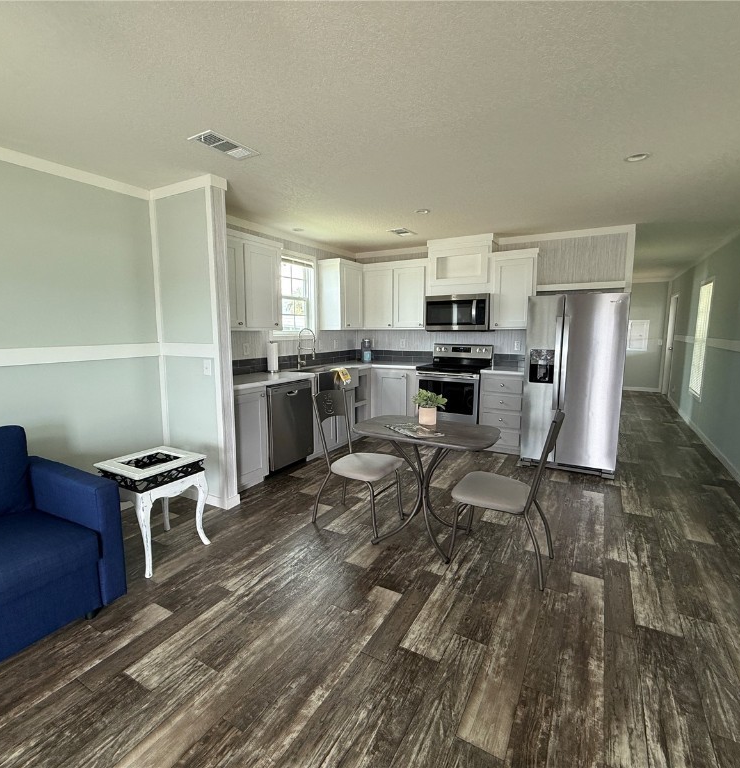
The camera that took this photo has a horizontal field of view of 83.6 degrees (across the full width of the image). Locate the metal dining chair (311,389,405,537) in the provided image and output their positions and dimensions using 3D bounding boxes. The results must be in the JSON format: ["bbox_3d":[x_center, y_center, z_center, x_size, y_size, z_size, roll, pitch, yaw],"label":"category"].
[{"bbox_3d":[-0.071,0.528,2.975,0.591,0.939,0.454,4,8,29],"label":"metal dining chair"}]

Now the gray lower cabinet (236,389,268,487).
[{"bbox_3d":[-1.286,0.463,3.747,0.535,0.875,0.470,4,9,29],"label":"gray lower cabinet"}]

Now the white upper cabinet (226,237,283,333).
[{"bbox_3d":[-1.259,-0.928,3.832,0.310,0.863,0.940,4,9,29],"label":"white upper cabinet"}]

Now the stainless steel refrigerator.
[{"bbox_3d":[2.075,-0.018,4.239,0.835,1.700,0.860,4,9,29],"label":"stainless steel refrigerator"}]

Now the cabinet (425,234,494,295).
[{"bbox_3d":[1.107,-1.406,4.994,0.785,0.655,0.325,4,9,29],"label":"cabinet"}]

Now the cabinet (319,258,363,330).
[{"bbox_3d":[-0.362,-1.151,5.428,0.315,0.865,0.570,4,9,29],"label":"cabinet"}]

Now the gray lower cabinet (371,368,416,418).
[{"bbox_3d":[0.451,0.232,5.473,0.619,0.880,0.626,4,8,29],"label":"gray lower cabinet"}]

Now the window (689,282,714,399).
[{"bbox_3d":[4.506,-0.586,5.621,0.100,1.595,0.830,4,9,29],"label":"window"}]

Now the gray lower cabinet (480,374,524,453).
[{"bbox_3d":[1.588,0.316,4.816,0.495,0.875,0.585,4,9,29],"label":"gray lower cabinet"}]

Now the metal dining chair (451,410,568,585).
[{"bbox_3d":[0.804,0.616,2.462,0.585,0.935,0.445,4,9,29],"label":"metal dining chair"}]

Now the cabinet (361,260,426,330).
[{"bbox_3d":[0.395,-1.160,5.508,0.928,0.866,0.316,4,8,29],"label":"cabinet"}]

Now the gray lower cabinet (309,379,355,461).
[{"bbox_3d":[-0.632,0.325,4.814,0.605,0.877,0.846,4,8,29],"label":"gray lower cabinet"}]

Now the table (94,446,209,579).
[{"bbox_3d":[-1.339,0.768,2.601,0.465,0.590,0.470,4,9,29],"label":"table"}]

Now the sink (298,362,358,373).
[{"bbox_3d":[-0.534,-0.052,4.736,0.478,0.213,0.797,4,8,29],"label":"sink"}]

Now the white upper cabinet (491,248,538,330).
[{"bbox_3d":[1.673,-1.054,4.732,0.465,0.868,0.315,4,9,29],"label":"white upper cabinet"}]

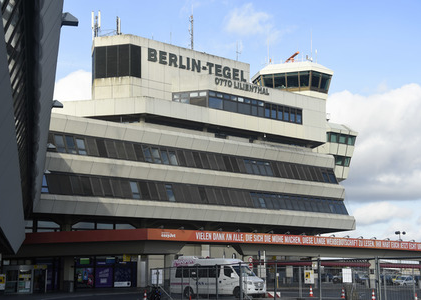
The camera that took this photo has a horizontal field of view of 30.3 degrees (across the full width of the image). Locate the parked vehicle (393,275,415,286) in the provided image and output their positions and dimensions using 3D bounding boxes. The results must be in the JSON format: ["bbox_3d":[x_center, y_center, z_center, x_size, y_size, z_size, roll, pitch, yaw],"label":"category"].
[{"bbox_3d":[26.815,18.047,107.000,1.780,1.500,4.250,-7,-11,34],"label":"parked vehicle"}]

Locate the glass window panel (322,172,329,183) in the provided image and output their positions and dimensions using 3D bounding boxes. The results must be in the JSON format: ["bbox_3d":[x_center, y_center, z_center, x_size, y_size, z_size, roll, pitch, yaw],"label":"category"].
[{"bbox_3d":[15.343,3.669,103.548,0.929,1.433,0.100,8,-35,-41],"label":"glass window panel"}]

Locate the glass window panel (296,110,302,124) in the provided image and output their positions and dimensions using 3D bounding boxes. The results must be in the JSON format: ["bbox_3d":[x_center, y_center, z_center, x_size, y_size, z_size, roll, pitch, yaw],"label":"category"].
[{"bbox_3d":[11.777,-4.381,102.918,1.041,1.803,0.100,8,-12,-42],"label":"glass window panel"}]

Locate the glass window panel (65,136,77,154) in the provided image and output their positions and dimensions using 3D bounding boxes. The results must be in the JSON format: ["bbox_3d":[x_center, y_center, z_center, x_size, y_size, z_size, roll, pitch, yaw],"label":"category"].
[{"bbox_3d":[-13.176,-0.490,73.250,0.989,1.773,0.100,8,-32,-43],"label":"glass window panel"}]

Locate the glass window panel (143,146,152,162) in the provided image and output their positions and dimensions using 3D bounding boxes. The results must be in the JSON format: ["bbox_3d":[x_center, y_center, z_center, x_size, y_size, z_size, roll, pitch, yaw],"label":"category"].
[{"bbox_3d":[-6.844,0.486,84.301,0.800,1.942,0.100,8,-35,-41],"label":"glass window panel"}]

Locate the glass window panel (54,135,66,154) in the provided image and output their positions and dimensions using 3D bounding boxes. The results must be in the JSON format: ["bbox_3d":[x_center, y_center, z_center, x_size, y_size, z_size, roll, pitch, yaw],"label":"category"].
[{"bbox_3d":[-15.017,-0.648,77.181,0.971,1.957,0.100,8,-35,-41],"label":"glass window panel"}]

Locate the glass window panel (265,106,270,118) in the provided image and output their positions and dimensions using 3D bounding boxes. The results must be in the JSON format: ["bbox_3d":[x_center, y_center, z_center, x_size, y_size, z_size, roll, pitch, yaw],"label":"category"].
[{"bbox_3d":[7.214,-4.745,98.221,0.800,1.456,0.100,8,-12,-41],"label":"glass window panel"}]

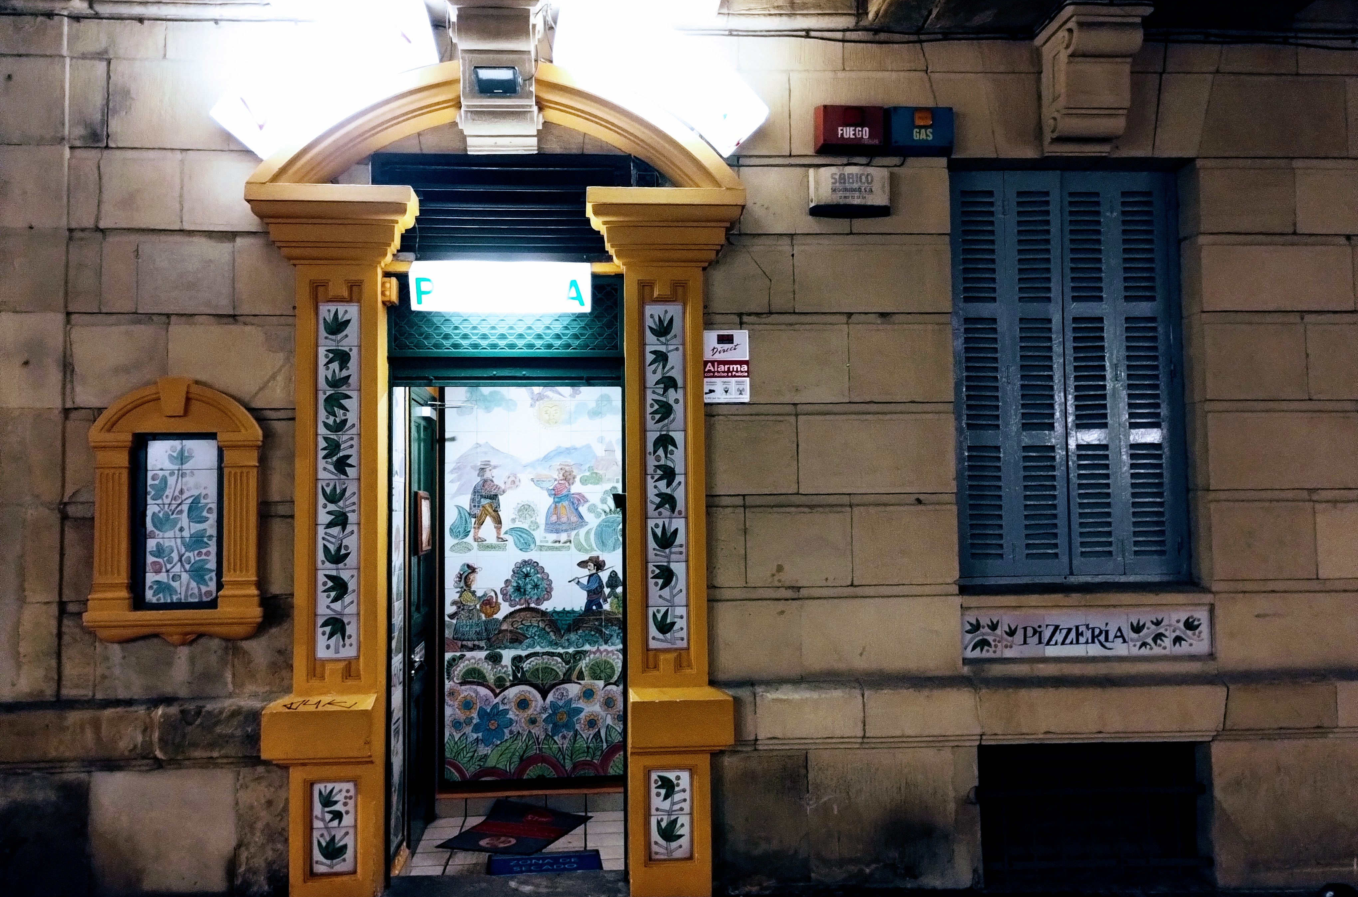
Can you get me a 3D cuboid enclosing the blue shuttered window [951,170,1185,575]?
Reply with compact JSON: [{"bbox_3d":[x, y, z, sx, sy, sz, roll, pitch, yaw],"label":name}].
[{"bbox_3d":[1.874,-0.355,5.348,1.182,2.023,0.100,0,-3,-4],"label":"blue shuttered window"}]

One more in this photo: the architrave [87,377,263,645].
[{"bbox_3d":[-2.193,0.266,4.830,0.752,1.159,0.105,0,-3,-4],"label":"architrave"}]

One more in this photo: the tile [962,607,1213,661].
[{"bbox_3d":[1.897,0.856,5.106,1.184,0.229,0.030,0,-3,-4],"label":"tile"}]

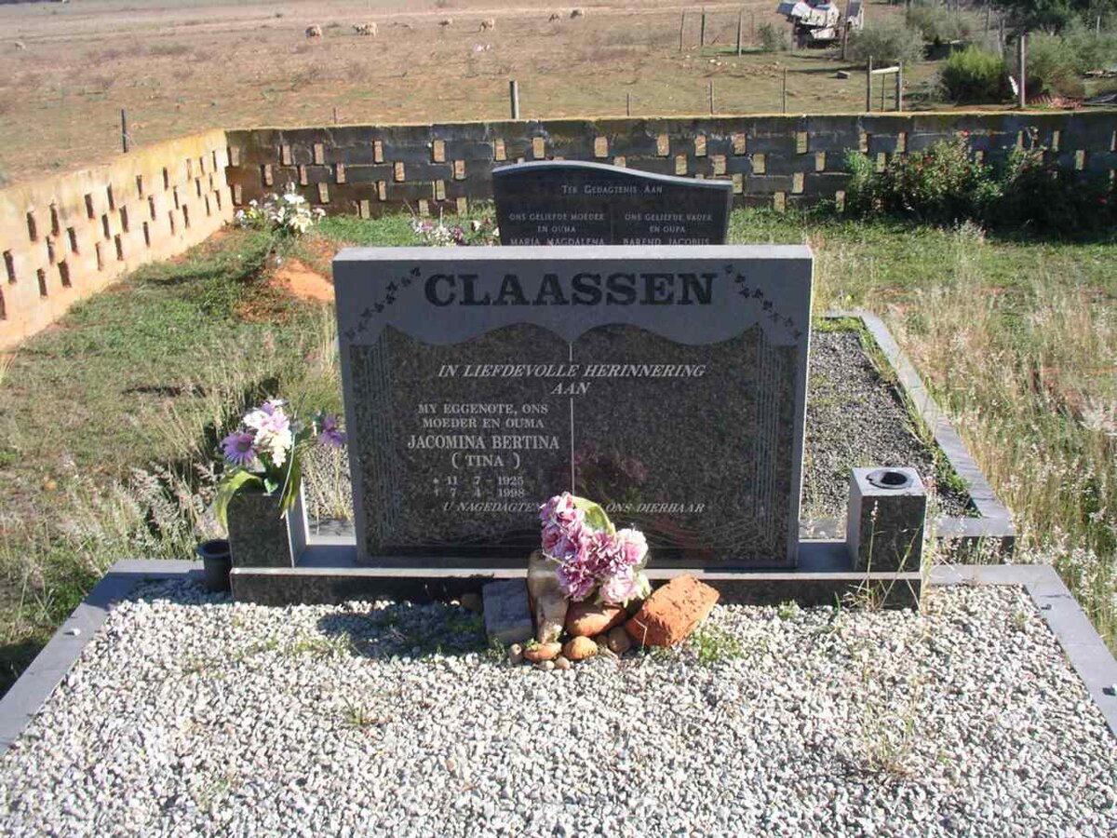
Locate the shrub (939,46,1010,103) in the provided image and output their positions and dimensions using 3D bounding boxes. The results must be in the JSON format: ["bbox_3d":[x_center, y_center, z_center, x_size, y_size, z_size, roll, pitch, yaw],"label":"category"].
[{"bbox_3d":[6.435,-5.353,18.500,1.096,0.844,1.041,6,22,18],"label":"shrub"}]

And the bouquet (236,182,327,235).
[{"bbox_3d":[-1.600,-1.207,6.882,0.500,0.280,0.360,0,21,3],"label":"bouquet"}]

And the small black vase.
[{"bbox_3d":[-0.787,0.338,2.746,0.080,0.102,0.080,0,21,3],"label":"small black vase"}]

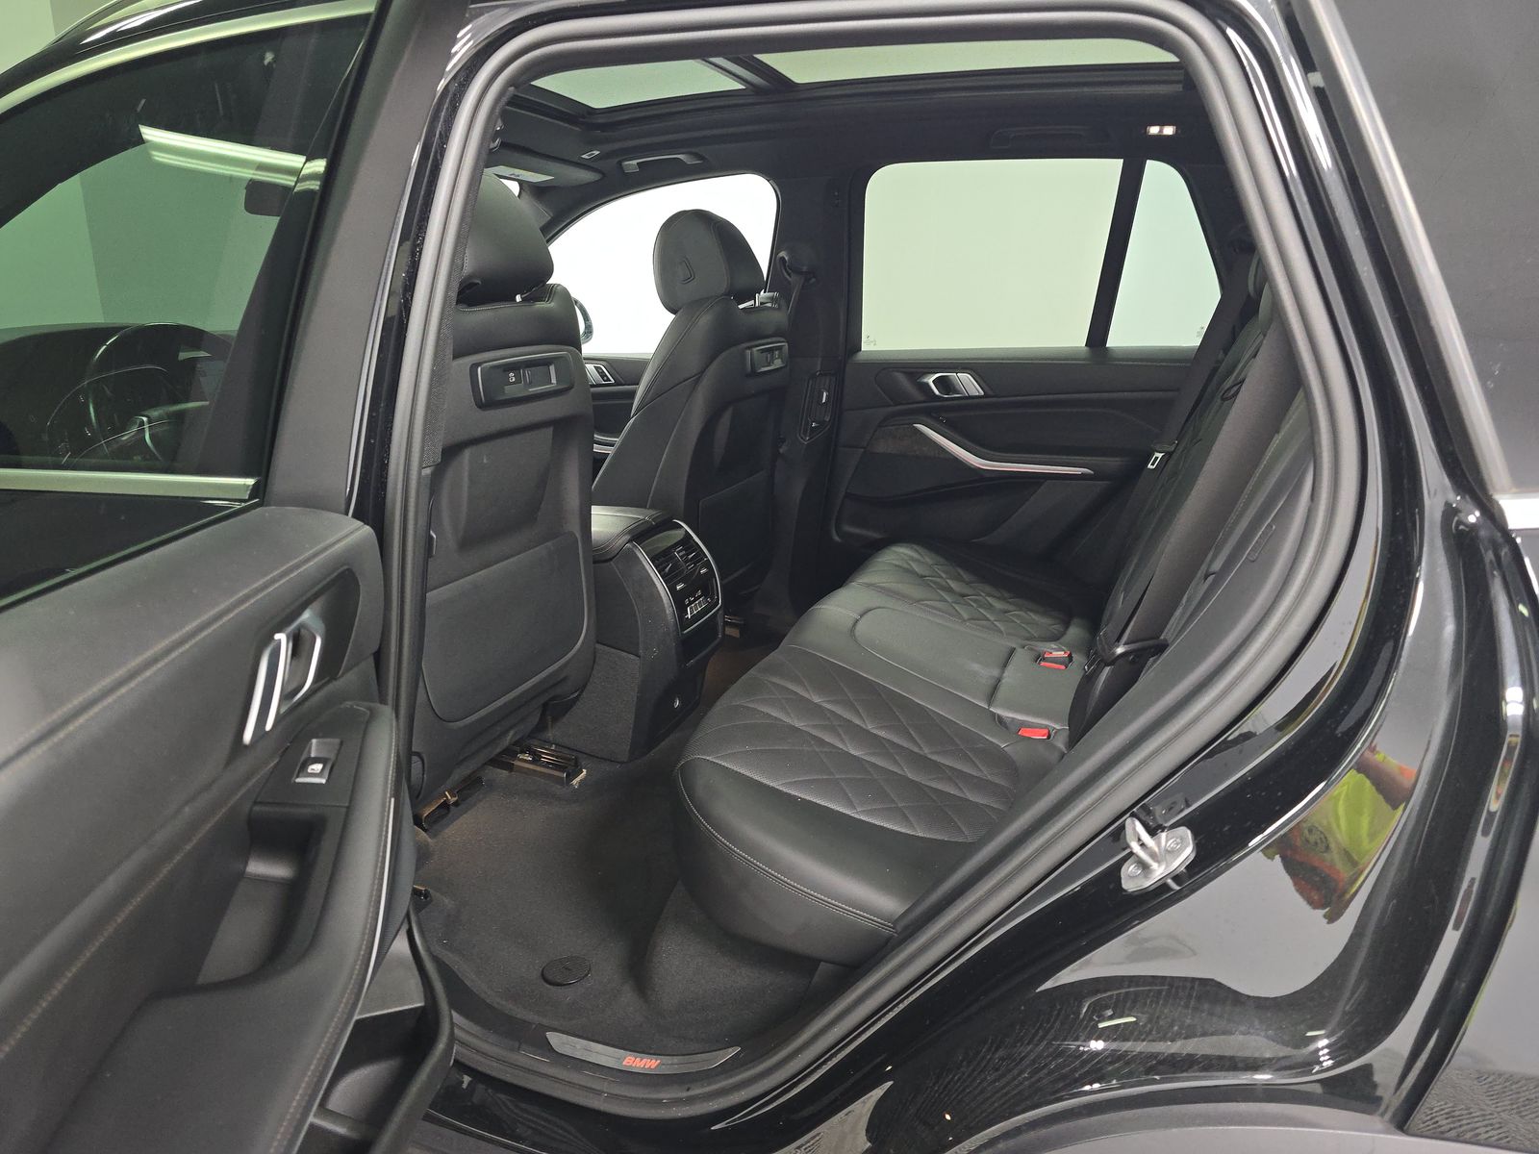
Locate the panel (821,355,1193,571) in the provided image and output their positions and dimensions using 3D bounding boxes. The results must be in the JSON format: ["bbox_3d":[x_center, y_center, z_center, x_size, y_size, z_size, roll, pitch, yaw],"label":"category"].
[{"bbox_3d":[0.552,-0.263,2.319,0.870,0.510,0.140,4,15,17],"label":"panel"}]

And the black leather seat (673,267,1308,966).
[{"bbox_3d":[0.468,-0.117,1.572,0.815,0.800,1.420,4,15,17],"label":"black leather seat"}]

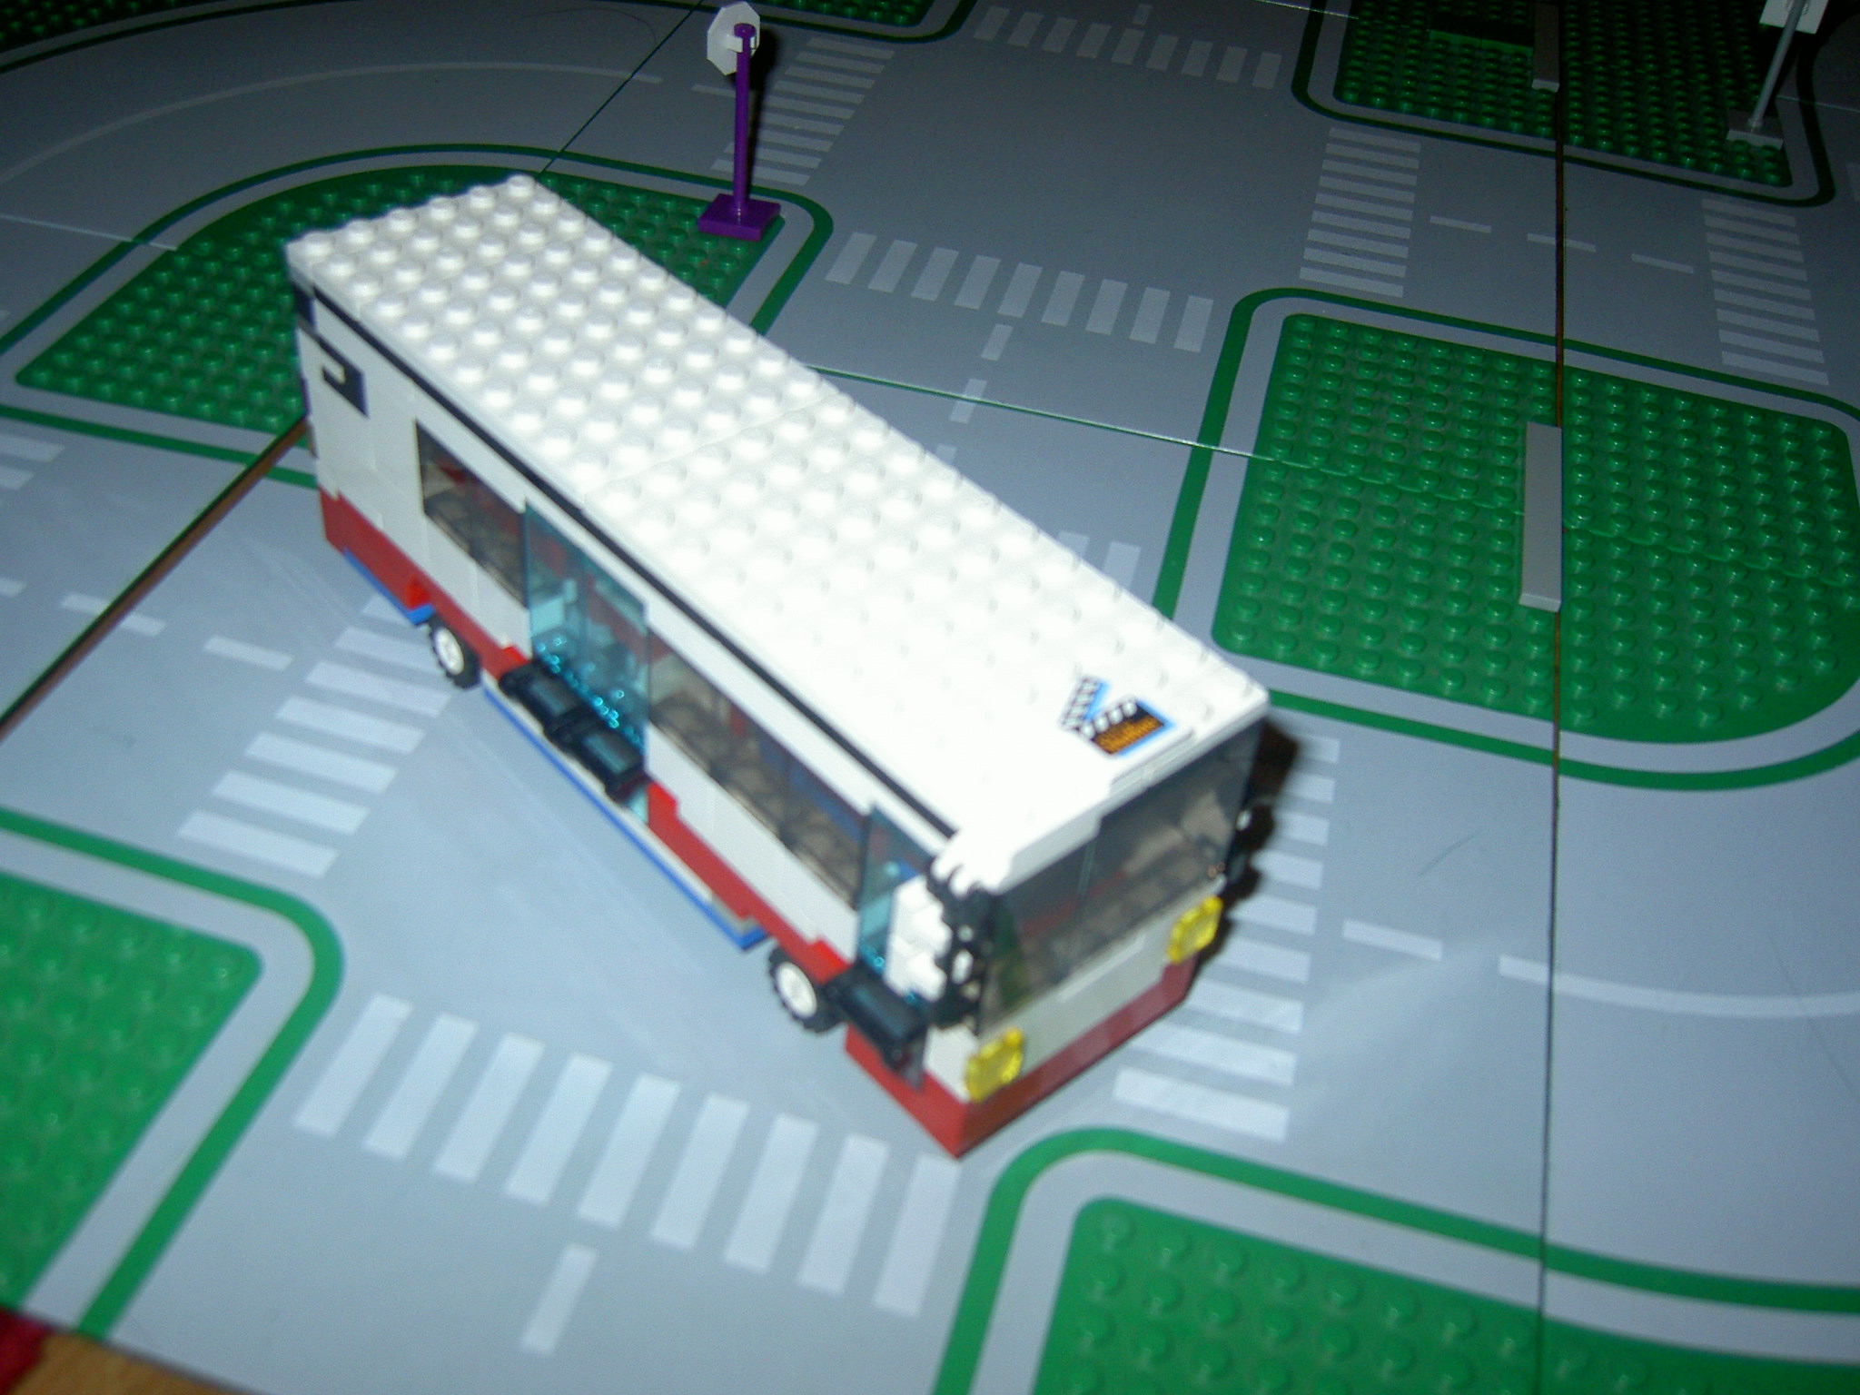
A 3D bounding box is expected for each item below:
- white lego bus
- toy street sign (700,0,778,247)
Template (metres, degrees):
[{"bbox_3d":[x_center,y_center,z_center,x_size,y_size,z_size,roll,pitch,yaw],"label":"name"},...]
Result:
[{"bbox_3d":[-0.035,-0.013,0.294,0.051,0.069,0.178,-29,52,-32],"label":"white lego bus"},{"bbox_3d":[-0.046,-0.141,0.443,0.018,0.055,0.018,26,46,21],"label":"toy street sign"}]

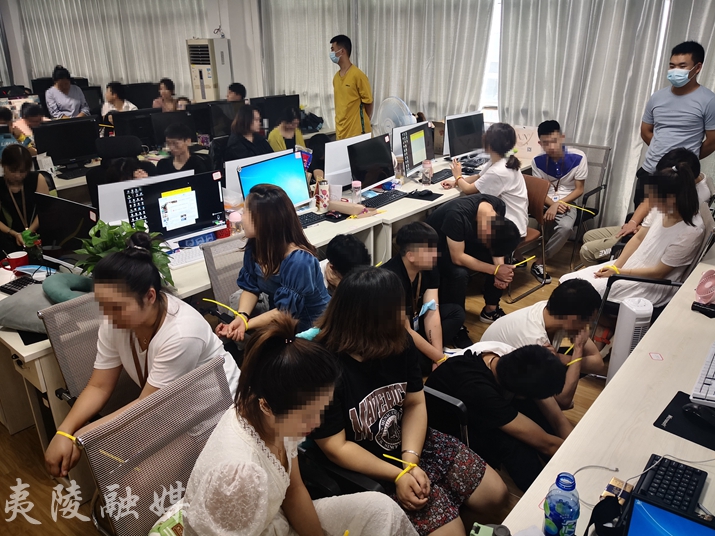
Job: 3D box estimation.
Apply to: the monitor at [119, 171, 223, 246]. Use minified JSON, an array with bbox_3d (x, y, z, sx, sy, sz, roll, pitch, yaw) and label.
[{"bbox_3d":[-1.000,-0.308,3.122,0.540,0.380,0.170,-19,28,-36],"label":"monitor"}]

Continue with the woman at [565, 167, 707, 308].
[{"bbox_3d":[1.414,0.066,2.897,0.770,1.200,0.480,4,22,12],"label":"woman"}]

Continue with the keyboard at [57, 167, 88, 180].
[{"bbox_3d":[-2.122,-0.753,4.437,0.170,0.030,0.440,18,29,37],"label":"keyboard"}]

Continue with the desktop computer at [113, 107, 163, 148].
[{"bbox_3d":[-2.350,-1.491,6.055,0.510,0.420,0.180,-16,26,-33],"label":"desktop computer"}]

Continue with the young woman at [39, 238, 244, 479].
[{"bbox_3d":[-0.703,0.510,1.999,0.480,1.170,0.740,17,28,38],"label":"young woman"}]

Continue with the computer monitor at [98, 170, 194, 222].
[{"bbox_3d":[-1.129,-0.368,3.128,0.530,0.340,0.160,-17,38,-35],"label":"computer monitor"}]

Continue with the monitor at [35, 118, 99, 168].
[{"bbox_3d":[-2.301,-0.988,4.518,0.190,0.400,0.550,13,26,29],"label":"monitor"}]

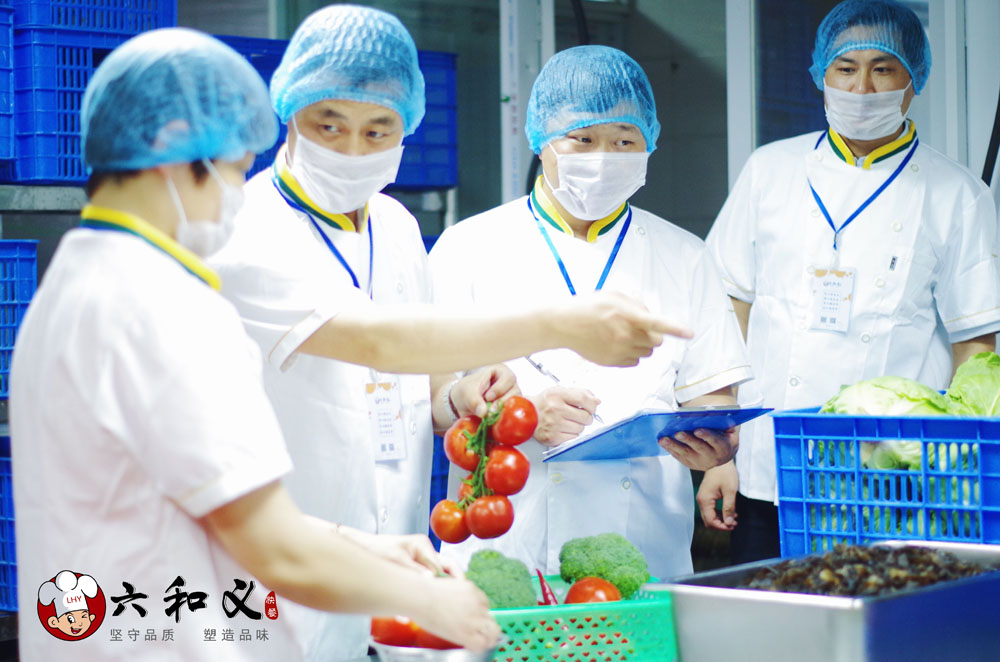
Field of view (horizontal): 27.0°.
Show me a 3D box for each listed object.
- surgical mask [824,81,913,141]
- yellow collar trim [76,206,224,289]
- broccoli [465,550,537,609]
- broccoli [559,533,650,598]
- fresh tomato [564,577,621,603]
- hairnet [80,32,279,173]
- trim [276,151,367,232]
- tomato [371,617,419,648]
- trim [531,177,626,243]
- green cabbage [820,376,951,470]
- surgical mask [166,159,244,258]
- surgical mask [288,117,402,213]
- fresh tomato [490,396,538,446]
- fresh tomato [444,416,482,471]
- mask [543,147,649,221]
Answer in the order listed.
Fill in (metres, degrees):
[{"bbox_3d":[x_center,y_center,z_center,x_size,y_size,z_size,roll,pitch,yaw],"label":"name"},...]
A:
[{"bbox_3d":[0.642,-0.383,3.630,0.147,0.105,0.085,-1,6,9],"label":"surgical mask"},{"bbox_3d":[-0.392,-0.102,2.340,0.170,0.050,0.140,25,-8,-18],"label":"yellow collar trim"},{"bbox_3d":[0.001,0.325,2.570,0.115,0.115,0.115,-1,1,0],"label":"broccoli"},{"bbox_3d":[0.129,0.295,2.560,0.115,0.095,0.112,-1,1,0],"label":"broccoli"},{"bbox_3d":[0.110,0.320,2.470,0.067,0.056,0.067,-1,1,0],"label":"fresh tomato"},{"bbox_3d":[-0.363,-0.261,2.350,0.225,0.165,0.195,11,-4,-24],"label":"hairnet"},{"bbox_3d":[-0.247,-0.203,2.980,0.150,0.120,0.150,-1,1,-35],"label":"trim"},{"bbox_3d":[-0.116,0.342,2.380,0.070,0.062,0.070,-1,1,0],"label":"tomato"},{"bbox_3d":[0.121,-0.192,3.200,0.150,0.115,0.140,-1,1,-6],"label":"trim"},{"bbox_3d":[0.571,0.137,3.070,0.190,0.145,0.180,0,1,25],"label":"green cabbage"},{"bbox_3d":[-0.334,-0.138,2.380,0.100,0.115,0.145,21,-8,-24],"label":"surgical mask"},{"bbox_3d":[-0.214,-0.231,2.920,0.150,0.125,0.110,6,3,-20],"label":"surgical mask"},{"bbox_3d":[0.018,0.112,2.580,0.060,0.060,0.060,-1,1,0],"label":"fresh tomato"},{"bbox_3d":[-0.040,0.147,2.720,0.067,0.067,0.062,11,-34,-17],"label":"fresh tomato"},{"bbox_3d":[0.147,-0.224,3.160,0.150,0.112,0.110,3,2,-14],"label":"mask"}]

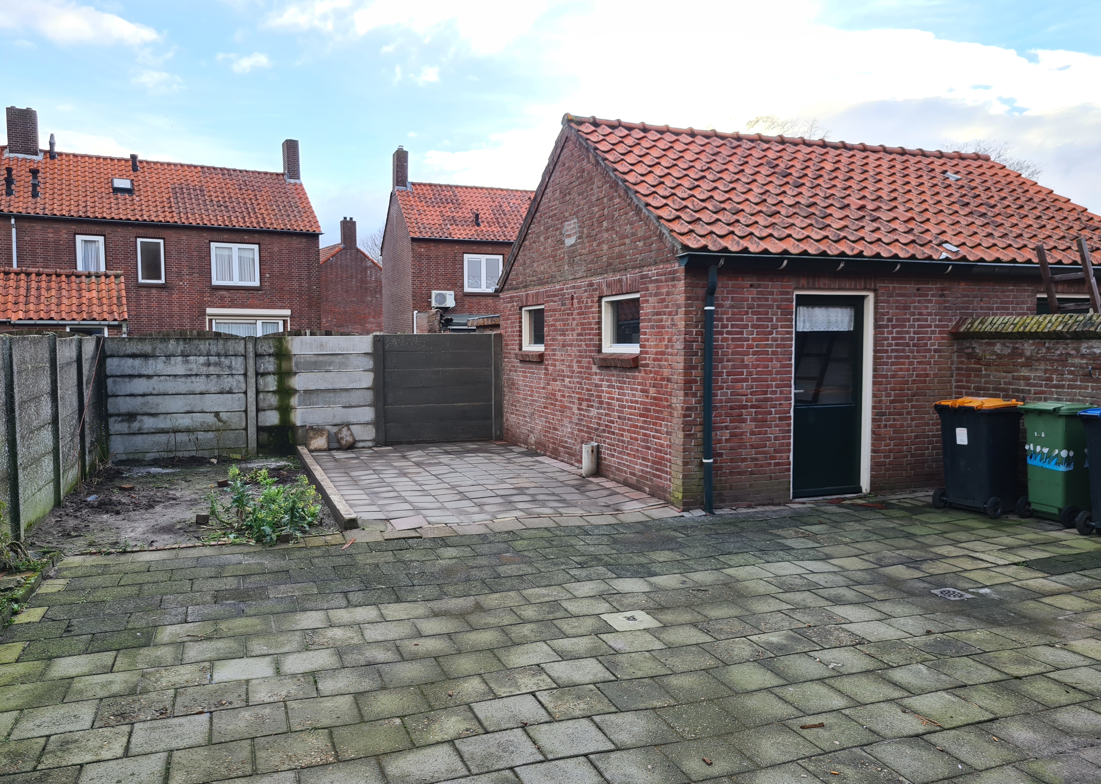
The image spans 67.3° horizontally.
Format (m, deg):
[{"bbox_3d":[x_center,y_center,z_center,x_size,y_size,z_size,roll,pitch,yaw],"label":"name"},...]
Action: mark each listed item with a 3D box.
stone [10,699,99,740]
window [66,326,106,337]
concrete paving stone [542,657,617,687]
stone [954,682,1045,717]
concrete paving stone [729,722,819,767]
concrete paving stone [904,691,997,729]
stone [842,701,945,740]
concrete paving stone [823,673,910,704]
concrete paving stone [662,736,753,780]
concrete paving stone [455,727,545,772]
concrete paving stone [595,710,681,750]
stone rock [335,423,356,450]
[{"bbox_3d":[-2.218,1.498,3.722,0.300,0.050,0.300,-2,4,-22],"label":"stone"},{"bbox_3d":[-11.199,-1.128,20.042,0.894,0.950,0.080,-2,4,-23],"label":"window"},{"bbox_3d":[0.139,1.408,4.079,0.300,0.050,0.300,0,3,-19],"label":"concrete paving stone"},{"bbox_3d":[2.066,1.446,3.822,0.300,0.050,0.300,-1,4,-19],"label":"stone"},{"bbox_3d":[0.936,1.511,3.493,0.300,0.050,0.300,-1,4,-20],"label":"concrete paving stone"},{"bbox_3d":[1.763,1.445,3.697,0.300,0.050,0.300,-1,4,-20],"label":"concrete paving stone"},{"bbox_3d":[1.478,1.450,3.595,0.300,0.050,0.300,-1,4,-20],"label":"stone"},{"bbox_3d":[1.518,1.435,3.954,0.300,0.050,0.300,-1,4,-19],"label":"concrete paving stone"},{"bbox_3d":[0.623,1.470,3.276,0.300,0.050,0.300,-1,4,-18],"label":"concrete paving stone"},{"bbox_3d":[-0.205,1.463,3.317,0.300,0.050,0.300,-1,4,-20],"label":"concrete paving stone"},{"bbox_3d":[0.367,1.453,3.505,0.300,0.050,0.300,-1,4,-20],"label":"concrete paving stone"},{"bbox_3d":[-3.074,0.672,12.400,0.220,0.290,0.070,-29,1,-17],"label":"stone rock"}]

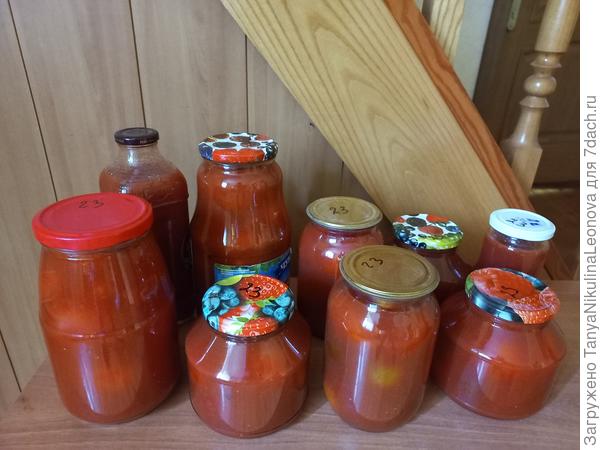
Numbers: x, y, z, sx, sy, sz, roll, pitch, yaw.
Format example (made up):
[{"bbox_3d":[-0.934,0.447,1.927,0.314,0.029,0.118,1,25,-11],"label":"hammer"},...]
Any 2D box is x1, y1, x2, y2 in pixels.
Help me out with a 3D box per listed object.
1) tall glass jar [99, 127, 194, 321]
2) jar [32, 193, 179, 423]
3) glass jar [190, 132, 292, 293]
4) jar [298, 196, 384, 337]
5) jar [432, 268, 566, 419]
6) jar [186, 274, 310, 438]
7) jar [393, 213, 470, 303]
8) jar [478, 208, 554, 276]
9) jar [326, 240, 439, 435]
[{"bbox_3d":[-0.182,0.007,0.527,0.097,0.241,0.097,2,27,-1],"label":"tall glass jar"},{"bbox_3d":[-0.186,0.080,0.428,0.121,0.203,0.121,2,27,-1],"label":"jar"},{"bbox_3d":[-0.070,0.016,0.526,0.118,0.235,0.118,2,27,-1],"label":"glass jar"},{"bbox_3d":[0.049,0.054,0.544,0.103,0.160,0.103,2,27,-1],"label":"jar"},{"bbox_3d":[0.214,0.121,0.470,0.123,0.122,0.123,2,27,-1],"label":"jar"},{"bbox_3d":[-0.051,0.125,0.436,0.122,0.125,0.122,2,27,-1],"label":"jar"},{"bbox_3d":[0.164,0.056,0.590,0.122,0.123,0.122,2,27,0],"label":"jar"},{"bbox_3d":[0.278,0.059,0.577,0.075,0.140,0.075,2,27,0],"label":"jar"},{"bbox_3d":[0.078,0.112,0.431,0.104,0.164,0.104,2,27,0],"label":"jar"}]

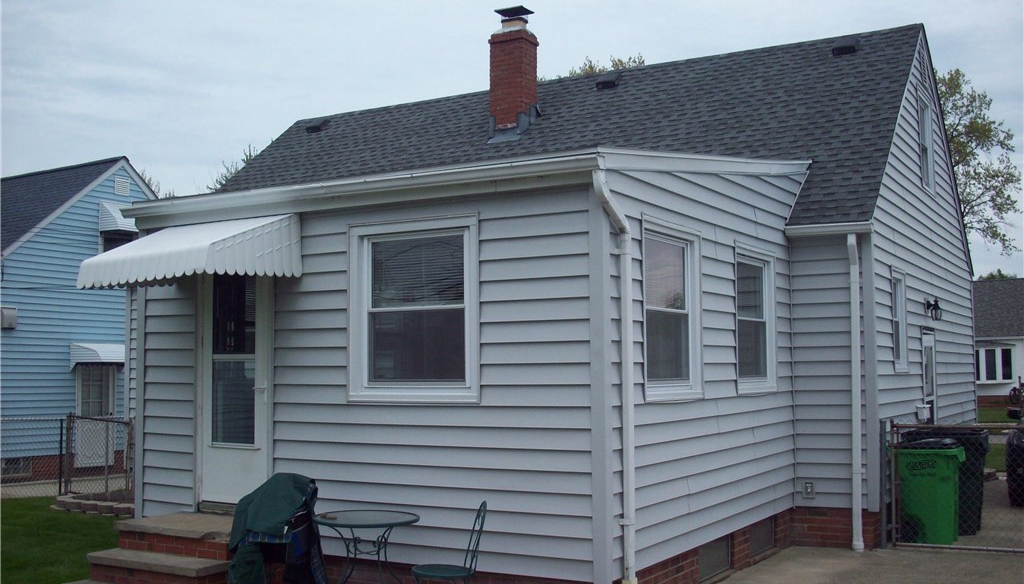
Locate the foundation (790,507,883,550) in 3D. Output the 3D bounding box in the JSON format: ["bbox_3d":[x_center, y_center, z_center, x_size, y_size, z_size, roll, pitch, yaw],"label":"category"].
[{"bbox_3d":[3.214,2.319,10.814,0.780,0.370,0.260,-3,-5,30],"label":"foundation"}]

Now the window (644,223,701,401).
[{"bbox_3d":[1.214,0.152,8.347,0.100,1.295,1.110,-3,-5,30],"label":"window"}]

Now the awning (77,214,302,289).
[{"bbox_3d":[-2.516,-0.320,8.552,1.410,0.590,0.994,-3,-5,30],"label":"awning"}]

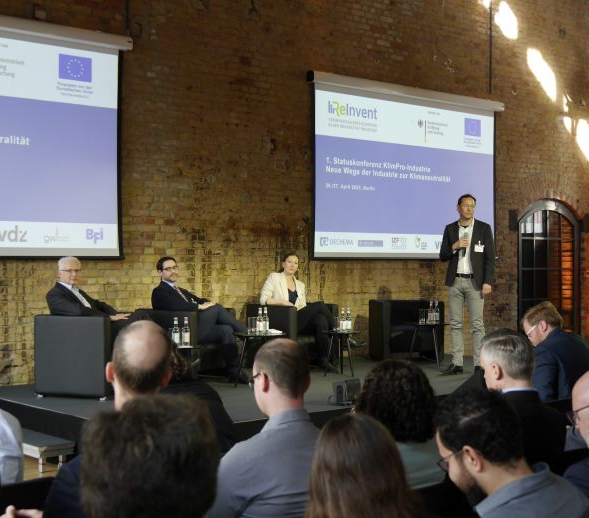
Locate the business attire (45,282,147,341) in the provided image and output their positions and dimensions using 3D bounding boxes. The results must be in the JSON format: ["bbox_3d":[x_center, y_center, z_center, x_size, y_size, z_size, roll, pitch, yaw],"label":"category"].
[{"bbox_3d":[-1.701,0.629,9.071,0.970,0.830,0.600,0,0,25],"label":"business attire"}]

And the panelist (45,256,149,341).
[{"bbox_3d":[-1.500,0.545,8.570,1.000,1.140,0.600,0,0,27],"label":"panelist"}]

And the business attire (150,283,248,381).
[{"bbox_3d":[-0.850,0.635,9.710,0.980,0.880,0.580,0,0,30],"label":"business attire"}]

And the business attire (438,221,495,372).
[{"bbox_3d":[1.716,0.352,10.300,0.560,1.510,0.380,0,0,12],"label":"business attire"}]

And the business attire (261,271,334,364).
[{"bbox_3d":[0.133,0.622,10.988,0.560,0.940,0.800,0,0,-43],"label":"business attire"}]

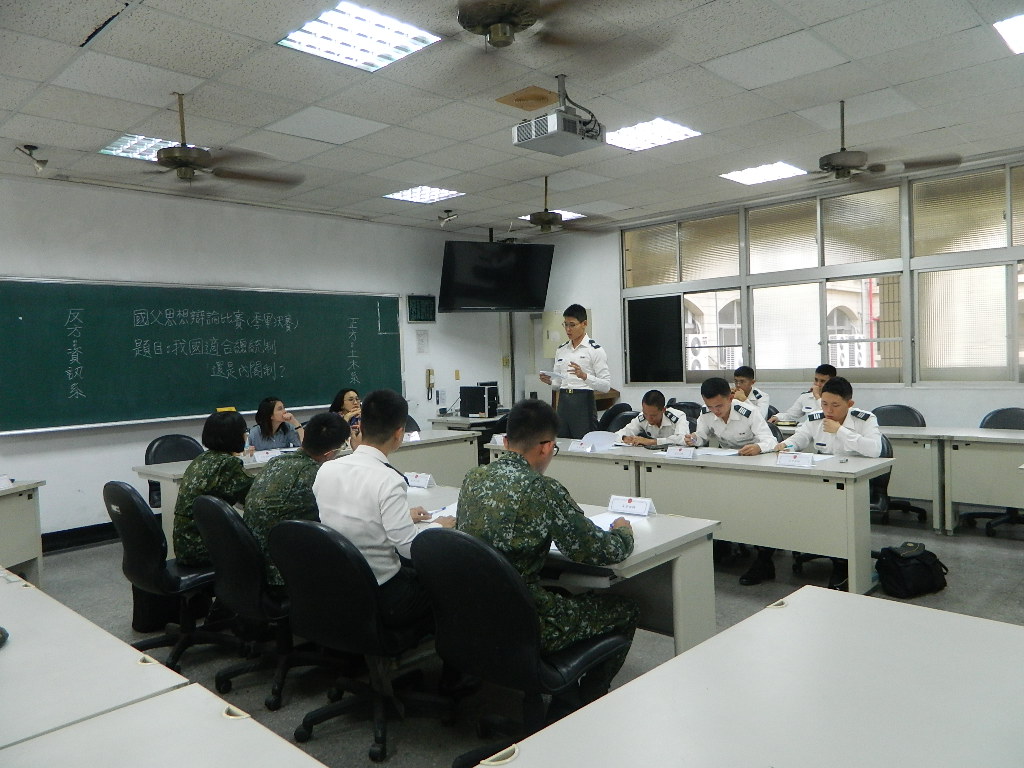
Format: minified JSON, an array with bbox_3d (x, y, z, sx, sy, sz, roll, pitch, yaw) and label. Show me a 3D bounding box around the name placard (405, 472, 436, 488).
[{"bbox_3d":[-0.531,0.542,4.196,0.210,0.068,0.085,0,4,44],"label":"name placard"}]

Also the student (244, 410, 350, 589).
[{"bbox_3d":[-0.933,0.737,3.443,0.500,1.180,0.740,0,3,44],"label":"student"}]

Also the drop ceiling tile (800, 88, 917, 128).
[{"bbox_3d":[2.262,-1.786,4.832,0.600,0.020,0.600,1,3,44],"label":"drop ceiling tile"}]

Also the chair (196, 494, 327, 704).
[{"bbox_3d":[-1.039,0.895,3.348,0.580,0.880,0.650,0,3,41],"label":"chair"}]

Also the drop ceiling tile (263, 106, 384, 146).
[{"bbox_3d":[-1.181,-1.654,4.740,0.600,0.018,0.600,0,3,44],"label":"drop ceiling tile"}]

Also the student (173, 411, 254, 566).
[{"bbox_3d":[-1.476,0.738,3.975,0.470,1.170,0.730,0,3,44],"label":"student"}]

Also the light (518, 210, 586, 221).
[{"bbox_3d":[0.471,-1.891,8.273,0.600,0.060,0.600,1,3,44],"label":"light"}]

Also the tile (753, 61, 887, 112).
[{"bbox_3d":[1.838,-1.755,4.397,0.600,0.020,0.600,1,3,44],"label":"tile"}]

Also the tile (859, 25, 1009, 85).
[{"bbox_3d":[2.242,-1.747,3.952,0.600,0.020,0.600,0,4,44],"label":"tile"}]

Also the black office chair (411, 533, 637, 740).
[{"bbox_3d":[0.021,0.876,2.445,0.660,0.920,0.580,-5,3,-44],"label":"black office chair"}]

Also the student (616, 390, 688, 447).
[{"bbox_3d":[1.105,0.596,5.779,0.720,1.110,0.540,-4,3,-43],"label":"student"}]

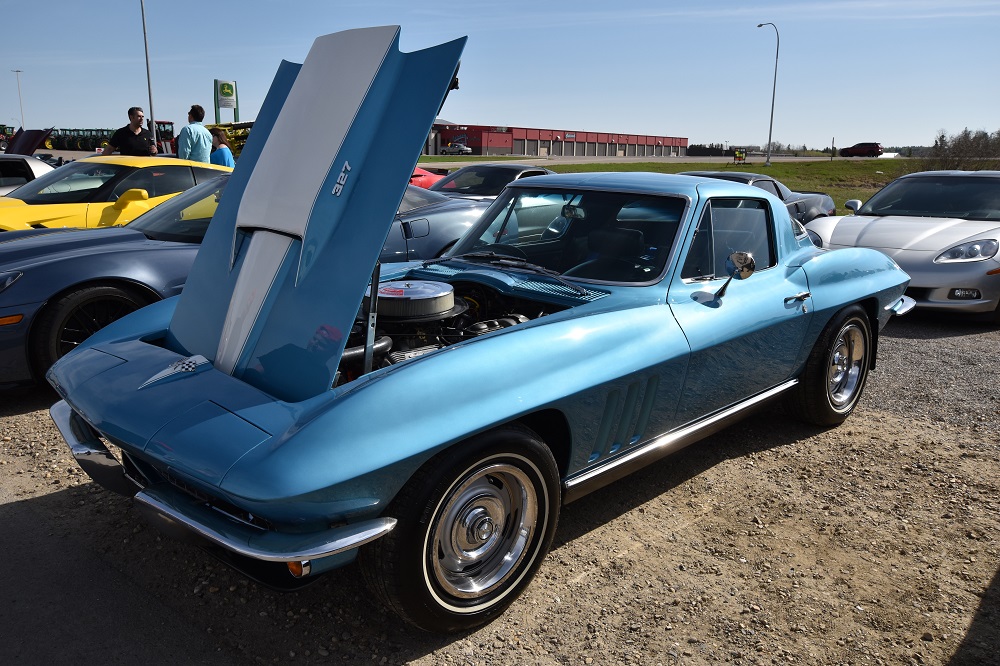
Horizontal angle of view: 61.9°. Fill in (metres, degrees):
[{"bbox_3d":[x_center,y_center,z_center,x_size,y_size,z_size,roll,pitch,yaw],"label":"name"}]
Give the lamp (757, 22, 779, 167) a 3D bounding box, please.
[{"bbox_3d":[21.388,-19.346,67.867,2.200,11.130,0.380,10,16,36],"label":"lamp"}]

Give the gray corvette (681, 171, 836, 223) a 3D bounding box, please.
[{"bbox_3d":[2.730,-1.470,11.100,4.440,1.245,1.850,-12,18,-44],"label":"gray corvette"}]

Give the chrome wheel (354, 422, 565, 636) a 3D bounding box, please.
[{"bbox_3d":[-0.095,0.575,2.538,0.670,0.670,0.200,-10,17,-41],"label":"chrome wheel"}]

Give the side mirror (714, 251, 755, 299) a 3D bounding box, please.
[{"bbox_3d":[0.912,-0.228,3.220,0.120,0.180,0.095,10,16,34],"label":"side mirror"}]

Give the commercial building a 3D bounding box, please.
[{"bbox_3d":[15.304,-51.073,224.922,22.000,6.300,125.000,10,16,35],"label":"commercial building"}]

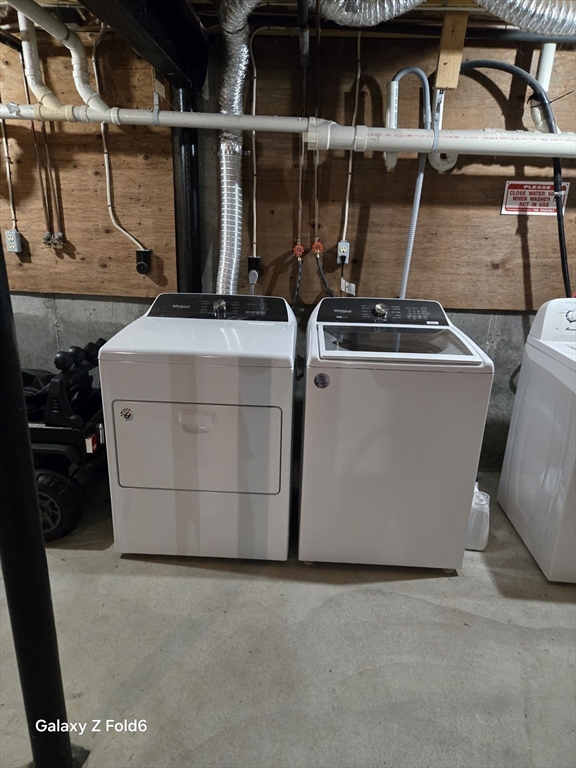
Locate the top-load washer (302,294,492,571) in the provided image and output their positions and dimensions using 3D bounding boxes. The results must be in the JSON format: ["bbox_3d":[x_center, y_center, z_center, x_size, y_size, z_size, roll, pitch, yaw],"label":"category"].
[{"bbox_3d":[0.421,0.185,2.353,0.700,1.050,0.700,2,18,1],"label":"top-load washer"}]

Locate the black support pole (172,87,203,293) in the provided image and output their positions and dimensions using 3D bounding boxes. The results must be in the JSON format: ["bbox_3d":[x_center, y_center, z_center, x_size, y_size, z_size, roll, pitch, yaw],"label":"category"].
[{"bbox_3d":[-0.509,-0.467,2.740,0.090,2.000,0.090,2,18,1],"label":"black support pole"}]

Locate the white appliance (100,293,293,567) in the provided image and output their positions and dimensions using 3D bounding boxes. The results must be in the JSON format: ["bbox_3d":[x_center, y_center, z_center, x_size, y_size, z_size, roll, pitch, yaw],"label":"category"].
[{"bbox_3d":[-0.343,0.157,2.368,0.740,1.050,0.700,2,18,1],"label":"white appliance"}]

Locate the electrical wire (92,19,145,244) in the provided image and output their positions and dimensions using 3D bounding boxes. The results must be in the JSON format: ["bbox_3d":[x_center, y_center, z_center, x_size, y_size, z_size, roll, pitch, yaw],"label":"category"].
[{"bbox_3d":[-0.826,-1.175,2.501,0.200,1.000,0.035,2,18,1],"label":"electrical wire"}]

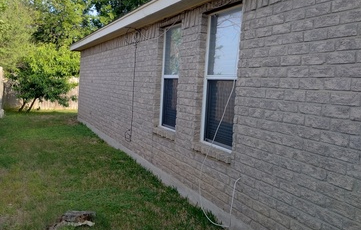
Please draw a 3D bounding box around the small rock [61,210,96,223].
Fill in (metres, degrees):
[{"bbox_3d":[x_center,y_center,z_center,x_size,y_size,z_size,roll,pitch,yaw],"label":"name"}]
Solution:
[{"bbox_3d":[-1.037,1.035,4.004,0.360,0.090,0.220,2,4,-14],"label":"small rock"}]

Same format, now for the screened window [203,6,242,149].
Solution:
[{"bbox_3d":[0.492,-0.397,4.311,0.100,1.520,0.880,2,4,-24],"label":"screened window"}]

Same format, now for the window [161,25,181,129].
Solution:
[{"bbox_3d":[-0.095,-0.528,5.666,0.100,1.520,0.880,2,4,-24],"label":"window"}]

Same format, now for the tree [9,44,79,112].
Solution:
[{"bbox_3d":[-5.722,-1.572,16.422,3.150,2.950,2.900,2,4,-19],"label":"tree"}]

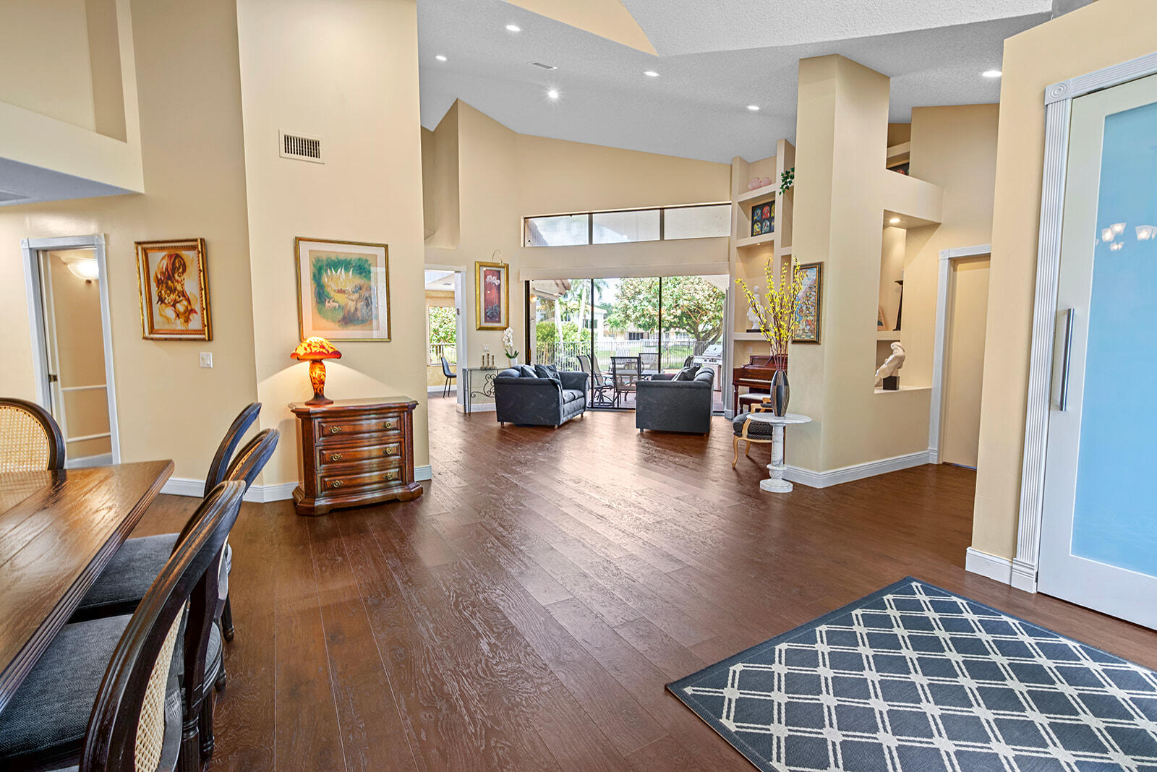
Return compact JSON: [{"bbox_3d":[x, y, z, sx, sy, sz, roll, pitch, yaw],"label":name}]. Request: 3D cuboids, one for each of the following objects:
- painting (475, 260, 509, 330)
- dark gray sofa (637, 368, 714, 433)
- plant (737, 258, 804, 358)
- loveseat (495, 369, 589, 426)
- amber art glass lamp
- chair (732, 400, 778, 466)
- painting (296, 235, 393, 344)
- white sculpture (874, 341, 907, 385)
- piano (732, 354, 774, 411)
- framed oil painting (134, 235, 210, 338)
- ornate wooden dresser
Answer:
[{"bbox_3d":[-1.498,-1.566,9.040,0.610,1.165,0.045,-3,6,-30],"label":"painting"},{"bbox_3d":[1.431,0.162,7.445,0.983,0.850,1.550,1,5,15],"label":"dark gray sofa"},{"bbox_3d":[1.636,-0.647,4.381,0.560,0.870,0.480,2,5,20],"label":"plant"},{"bbox_3d":[-0.490,0.114,7.919,0.940,0.860,1.470,1,5,17],"label":"loveseat"},{"bbox_3d":[-1.978,-0.116,3.895,0.385,0.511,0.385,-3,6,-30],"label":"amber art glass lamp"},{"bbox_3d":[1.930,0.308,5.116,0.640,0.950,0.660,3,6,30],"label":"chair"},{"bbox_3d":[-1.874,-0.756,4.144,0.672,0.798,0.030,-3,6,-30],"label":"painting"},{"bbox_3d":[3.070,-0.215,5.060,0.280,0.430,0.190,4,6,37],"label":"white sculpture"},{"bbox_3d":[2.850,0.113,6.946,0.600,1.030,1.470,-3,6,-30],"label":"piano"},{"bbox_3d":[-3.111,-0.734,3.950,0.637,0.755,0.045,1,5,15],"label":"framed oil painting"},{"bbox_3d":[-1.706,0.512,3.978,0.886,0.750,0.500,-3,6,-32],"label":"ornate wooden dresser"}]

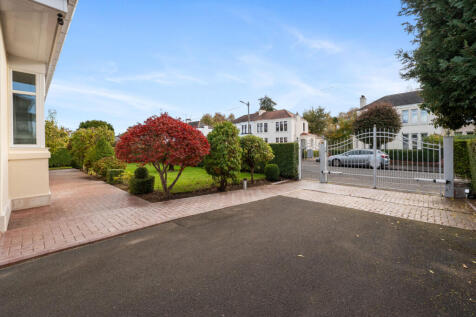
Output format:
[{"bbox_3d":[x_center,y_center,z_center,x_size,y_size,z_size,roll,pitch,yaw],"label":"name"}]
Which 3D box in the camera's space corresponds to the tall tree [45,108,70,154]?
[{"bbox_3d":[-13.886,-1.627,14.000,2.900,4.200,2.700,0,3,0],"label":"tall tree"}]

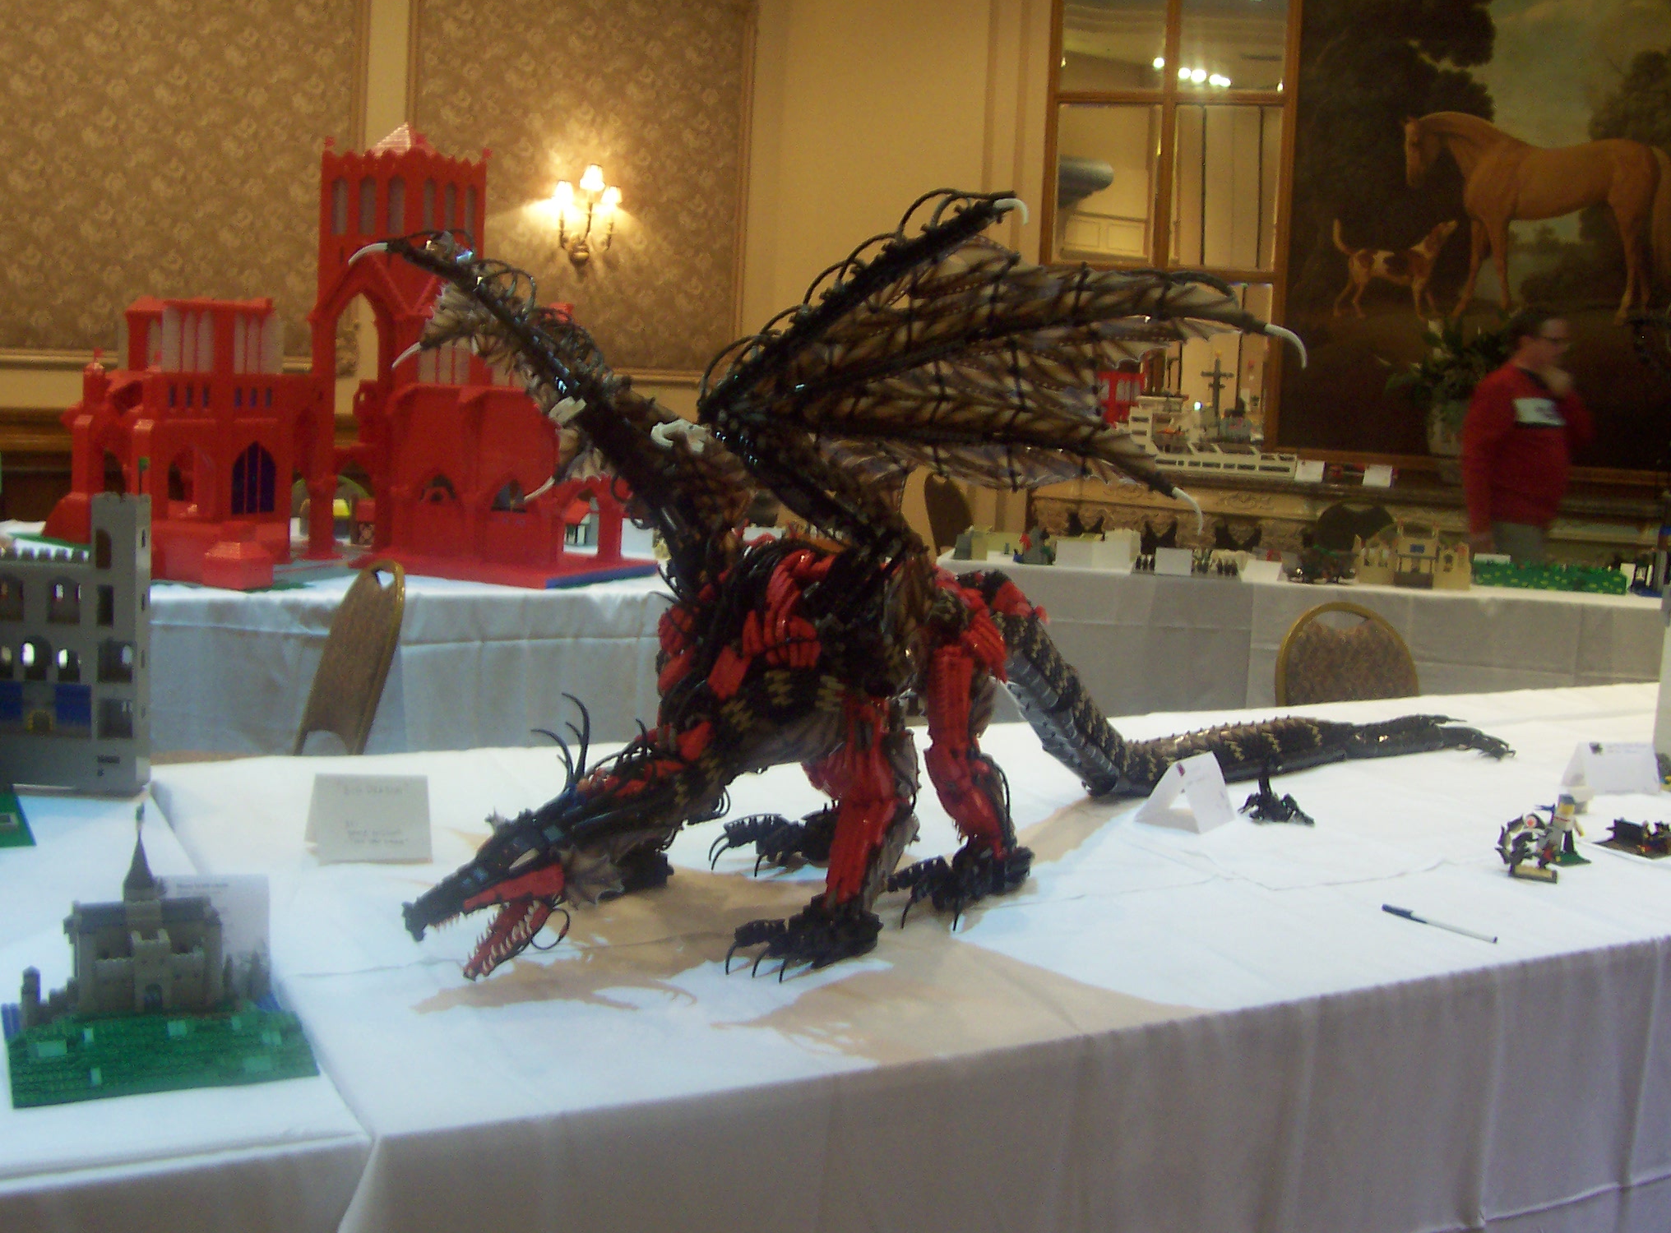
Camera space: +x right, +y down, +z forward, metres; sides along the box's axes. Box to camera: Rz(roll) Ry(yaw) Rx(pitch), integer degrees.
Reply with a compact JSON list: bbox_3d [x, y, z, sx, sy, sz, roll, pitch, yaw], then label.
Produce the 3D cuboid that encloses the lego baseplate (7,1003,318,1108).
[{"bbox_3d":[-0.588,0.356,1.544,0.246,0.030,0.235,-1,7,-27],"label":"lego baseplate"}]

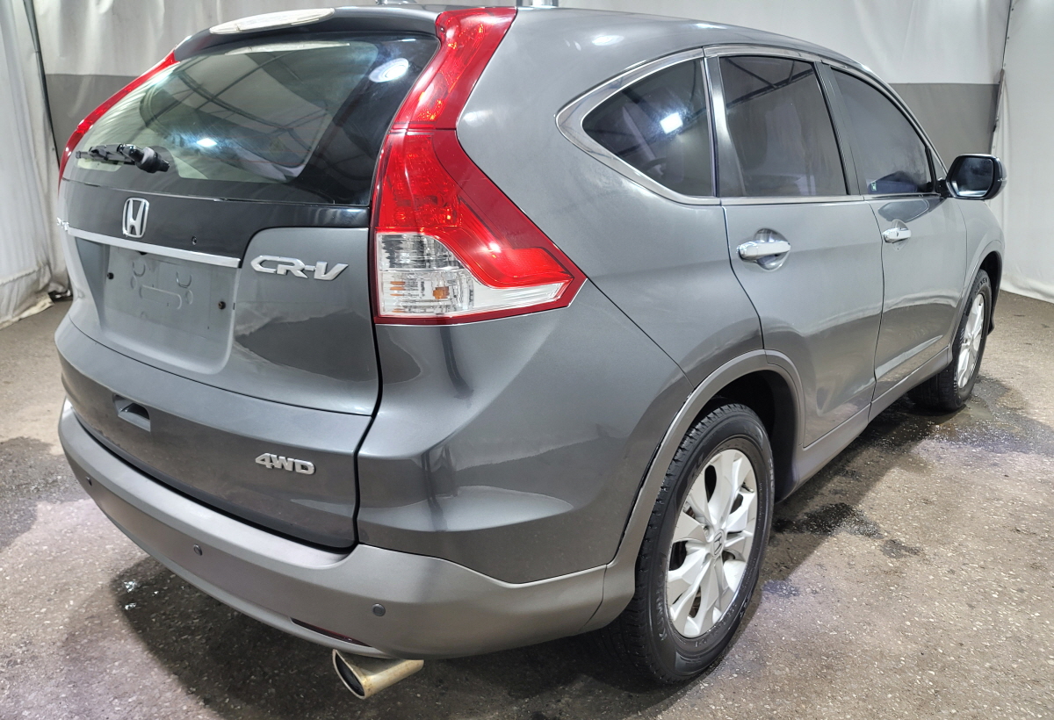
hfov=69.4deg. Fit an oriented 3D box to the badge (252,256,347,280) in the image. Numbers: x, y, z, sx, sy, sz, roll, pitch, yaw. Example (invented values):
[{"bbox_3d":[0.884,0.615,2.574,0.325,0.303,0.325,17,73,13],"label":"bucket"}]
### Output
[{"bbox_3d":[-0.382,-0.155,1.266,0.205,0.032,0.013,9,11,27],"label":"badge"}]

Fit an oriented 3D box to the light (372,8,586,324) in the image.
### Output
[{"bbox_3d":[-0.090,-0.351,1.276,0.350,0.540,0.440,14,21,39],"label":"light"}]

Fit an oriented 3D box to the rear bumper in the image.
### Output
[{"bbox_3d":[-0.687,0.275,1.844,1.780,0.290,0.540,14,21,39],"label":"rear bumper"}]

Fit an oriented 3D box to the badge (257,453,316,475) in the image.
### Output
[{"bbox_3d":[-0.418,0.180,1.309,0.125,0.025,0.008,6,17,20],"label":"badge"}]

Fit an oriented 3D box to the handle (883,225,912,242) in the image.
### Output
[{"bbox_3d":[1.181,-0.402,2.433,0.055,0.048,0.215,14,21,39],"label":"handle"}]

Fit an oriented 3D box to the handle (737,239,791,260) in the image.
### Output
[{"bbox_3d":[0.537,-0.249,1.715,0.048,0.036,0.210,14,21,39],"label":"handle"}]

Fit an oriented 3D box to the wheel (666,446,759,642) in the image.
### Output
[{"bbox_3d":[0.404,0.433,1.907,0.170,0.462,0.462,14,21,39],"label":"wheel"}]

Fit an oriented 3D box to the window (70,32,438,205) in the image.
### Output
[{"bbox_3d":[-0.655,-0.520,1.653,1.300,0.065,0.470,14,63,39],"label":"window"}]

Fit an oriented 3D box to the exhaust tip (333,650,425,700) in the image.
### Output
[{"bbox_3d":[-0.294,0.588,1.500,0.105,0.110,0.180,14,21,39],"label":"exhaust tip"}]

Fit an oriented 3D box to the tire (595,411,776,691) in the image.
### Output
[{"bbox_3d":[0.389,0.430,1.919,0.225,0.715,0.715,14,21,39],"label":"tire"}]

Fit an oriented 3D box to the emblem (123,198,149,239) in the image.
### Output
[{"bbox_3d":[-0.800,-0.289,1.547,0.100,0.080,0.013,14,14,39],"label":"emblem"}]

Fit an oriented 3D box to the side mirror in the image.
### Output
[{"bbox_3d":[1.759,-0.718,2.999,0.225,0.180,0.140,14,21,39],"label":"side mirror"}]

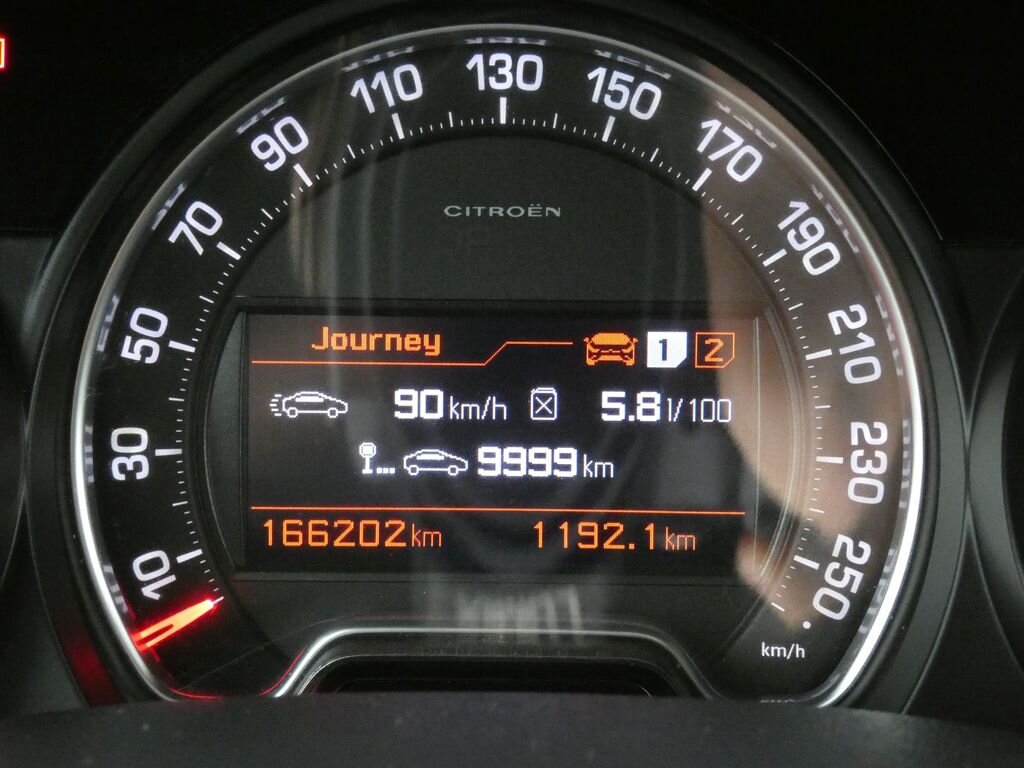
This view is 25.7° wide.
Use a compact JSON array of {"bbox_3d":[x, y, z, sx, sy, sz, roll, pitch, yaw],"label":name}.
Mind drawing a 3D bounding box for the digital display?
[{"bbox_3d":[-0.001,0.009,0.360,0.081,0.042,0.010,1,2,0],"label":"digital display"}]

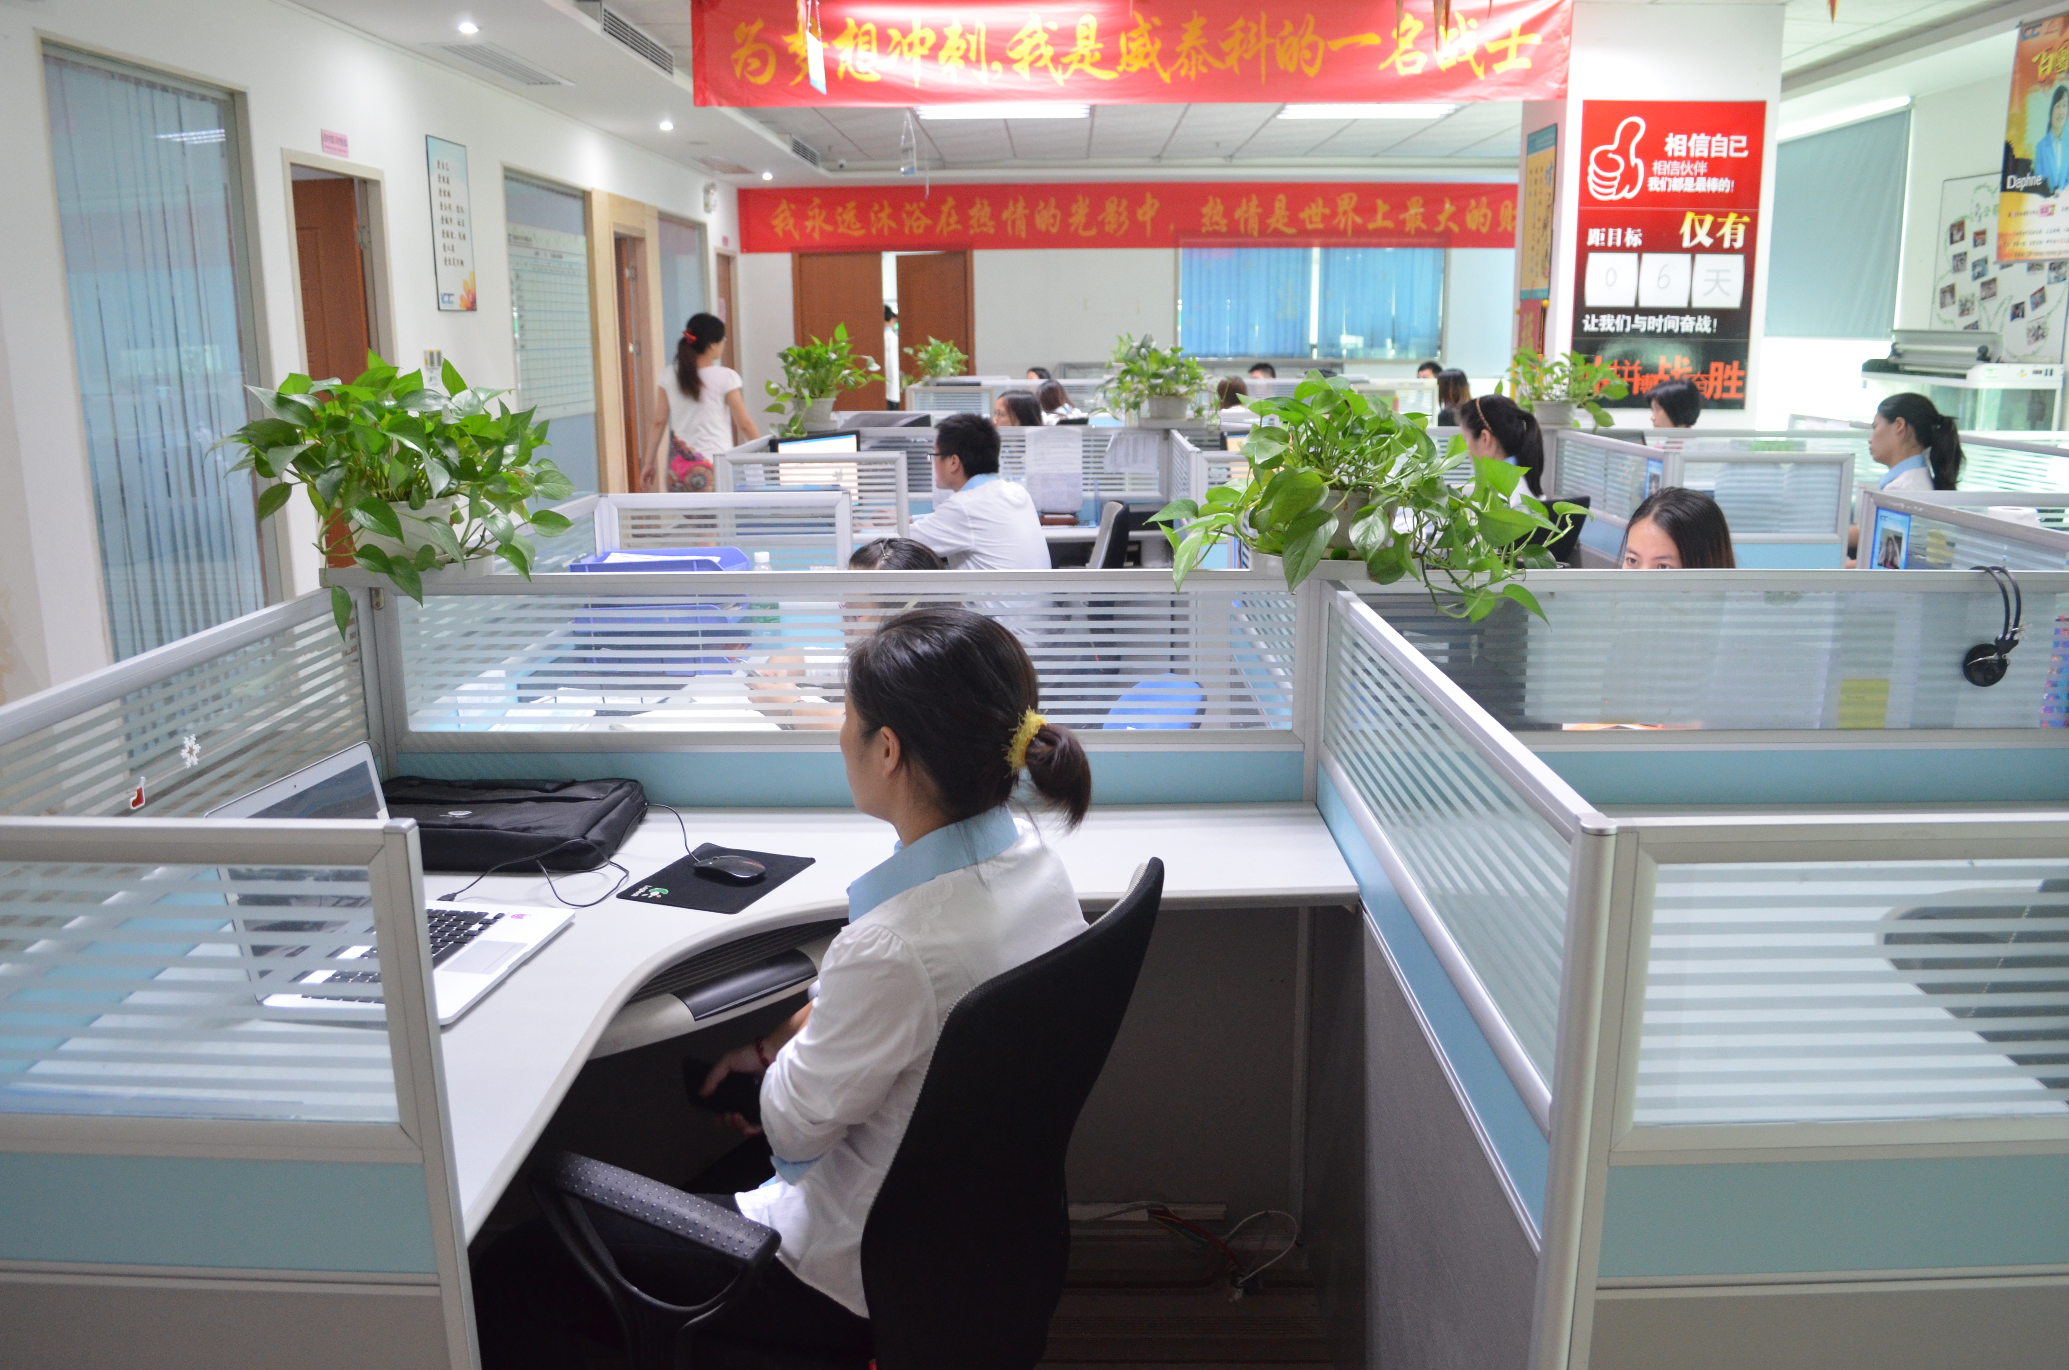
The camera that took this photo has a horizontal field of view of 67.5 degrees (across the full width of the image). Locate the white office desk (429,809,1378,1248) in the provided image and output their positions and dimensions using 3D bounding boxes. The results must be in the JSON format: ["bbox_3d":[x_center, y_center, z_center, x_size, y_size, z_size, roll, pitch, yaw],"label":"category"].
[{"bbox_3d":[-0.300,0.701,1.914,1.460,0.775,1.183,0,13,1],"label":"white office desk"}]

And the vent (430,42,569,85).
[{"bbox_3d":[-2.305,-2.692,6.723,0.250,0.040,1.153,0,13,1],"label":"vent"}]

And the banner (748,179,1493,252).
[{"bbox_3d":[1.150,-4.084,13.517,7.431,0.560,0.040,0,13,0],"label":"banner"}]

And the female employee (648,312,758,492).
[{"bbox_3d":[-1.642,-1.089,7.769,0.520,1.547,0.400,3,14,13],"label":"female employee"}]

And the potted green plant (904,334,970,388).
[{"bbox_3d":[-0.680,-2.233,10.678,0.457,0.349,0.420,0,13,0],"label":"potted green plant"}]

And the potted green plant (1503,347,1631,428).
[{"bbox_3d":[1.957,-1.095,5.706,0.466,0.281,0.400,0,13,0],"label":"potted green plant"}]

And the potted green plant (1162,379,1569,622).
[{"bbox_3d":[0.475,-0.274,2.213,0.550,0.310,0.440,0,13,1],"label":"potted green plant"}]

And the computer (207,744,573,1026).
[{"bbox_3d":[-0.730,0.222,1.799,0.269,0.234,0.315,2,13,9],"label":"computer"}]

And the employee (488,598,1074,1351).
[{"bbox_3d":[-0.265,0.502,1.742,0.660,1.190,0.540,7,15,28],"label":"employee"}]

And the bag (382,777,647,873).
[{"bbox_3d":[-0.785,0.192,2.268,0.410,0.085,0.280,0,13,1],"label":"bag"}]

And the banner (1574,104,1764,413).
[{"bbox_3d":[2.548,-1.712,6.218,0.720,1.210,0.020,0,13,1],"label":"banner"}]

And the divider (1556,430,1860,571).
[{"bbox_3d":[2.046,-0.216,5.023,0.580,1.150,1.000,0,13,1],"label":"divider"}]

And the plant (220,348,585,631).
[{"bbox_3d":[-0.974,-0.288,2.374,0.501,0.416,0.440,0,13,0],"label":"plant"}]

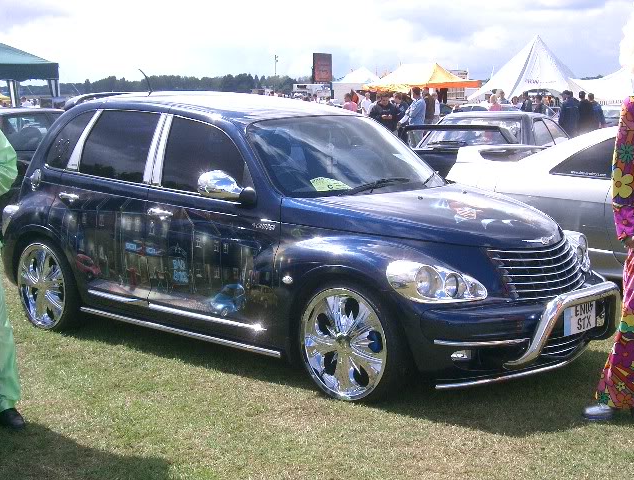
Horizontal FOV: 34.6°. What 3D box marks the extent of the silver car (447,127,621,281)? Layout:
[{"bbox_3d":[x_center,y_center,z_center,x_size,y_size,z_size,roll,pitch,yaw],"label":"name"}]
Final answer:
[{"bbox_3d":[3.318,-0.224,7.963,4.370,1.330,1.760,7,10,45],"label":"silver car"}]

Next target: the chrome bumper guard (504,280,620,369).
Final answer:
[{"bbox_3d":[1.267,0.389,5.069,0.240,0.360,1.000,6,10,41],"label":"chrome bumper guard"}]

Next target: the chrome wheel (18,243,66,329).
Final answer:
[{"bbox_3d":[-1.786,0.297,6.827,0.565,0.565,0.200,6,10,41],"label":"chrome wheel"}]

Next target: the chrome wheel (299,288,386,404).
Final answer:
[{"bbox_3d":[0.176,0.509,5.110,0.565,0.565,0.200,6,10,41],"label":"chrome wheel"}]

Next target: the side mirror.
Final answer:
[{"bbox_3d":[-0.479,-0.274,5.361,0.160,0.170,0.250,6,10,41],"label":"side mirror"}]

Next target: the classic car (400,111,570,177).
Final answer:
[{"bbox_3d":[2.426,-0.880,12.760,1.680,1.380,4.200,4,9,30],"label":"classic car"}]

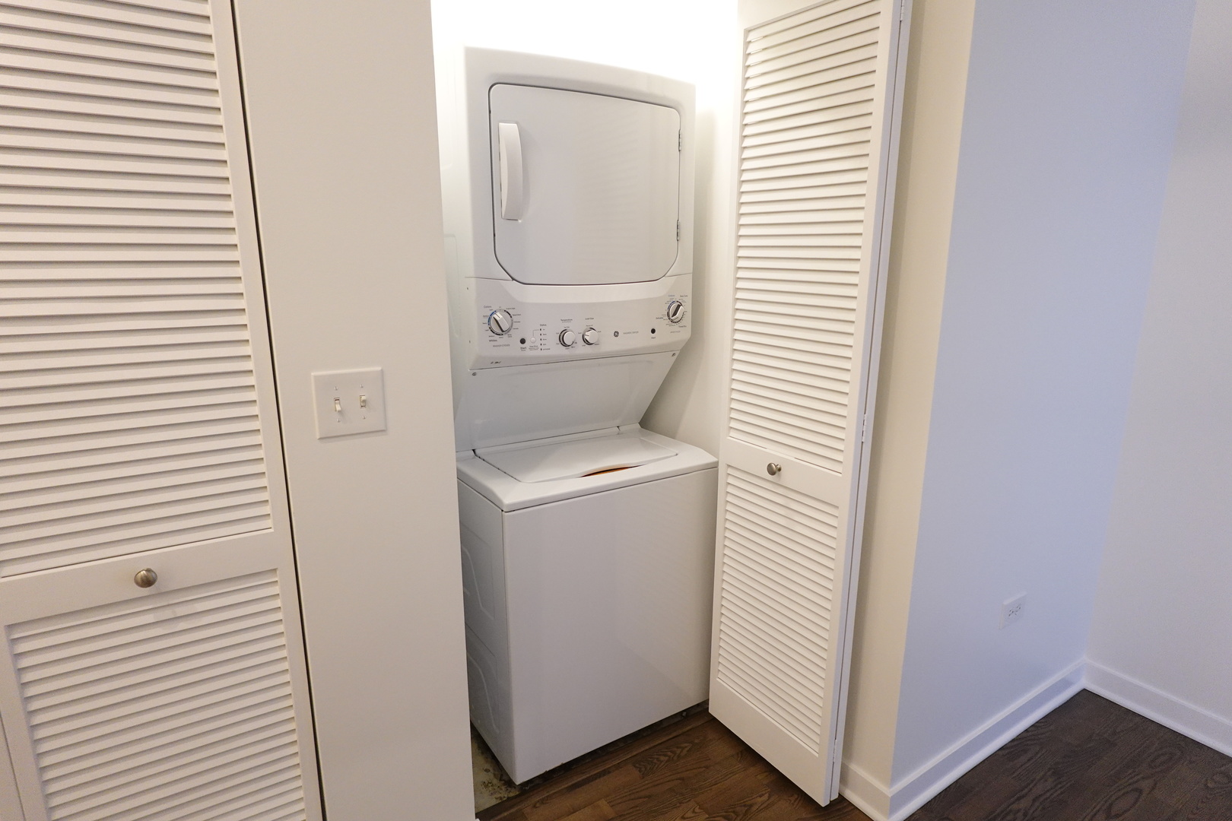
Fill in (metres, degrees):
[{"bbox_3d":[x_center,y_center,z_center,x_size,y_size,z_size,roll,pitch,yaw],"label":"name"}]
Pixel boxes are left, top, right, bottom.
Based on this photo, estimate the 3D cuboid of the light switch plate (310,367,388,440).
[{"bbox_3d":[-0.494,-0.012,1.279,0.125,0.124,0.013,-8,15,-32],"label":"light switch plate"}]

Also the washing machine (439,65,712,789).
[{"bbox_3d":[-0.195,0.007,2.152,0.684,1.901,0.791,-8,15,-32],"label":"washing machine"}]

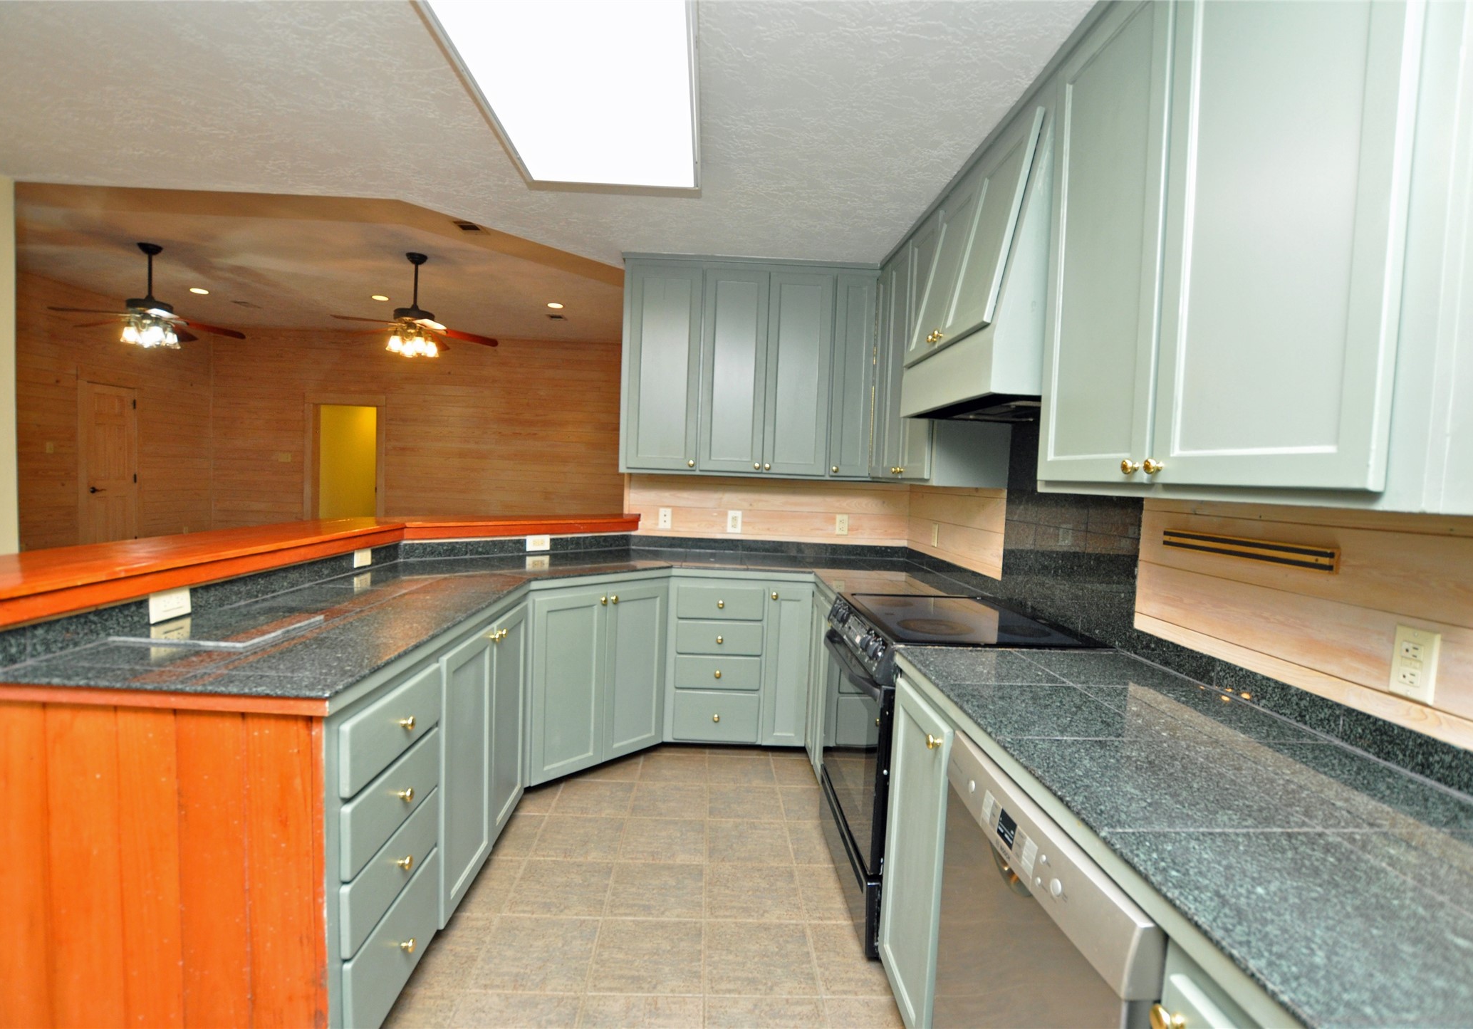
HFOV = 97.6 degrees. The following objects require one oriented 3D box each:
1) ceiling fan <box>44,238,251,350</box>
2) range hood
[{"bbox_3d":[-5.064,-1.896,5.567,1.290,0.900,1.290,2,3,-2],"label":"ceiling fan"},{"bbox_3d":[0.858,-0.707,2.017,0.440,0.760,0.785,2,3,-2],"label":"range hood"}]

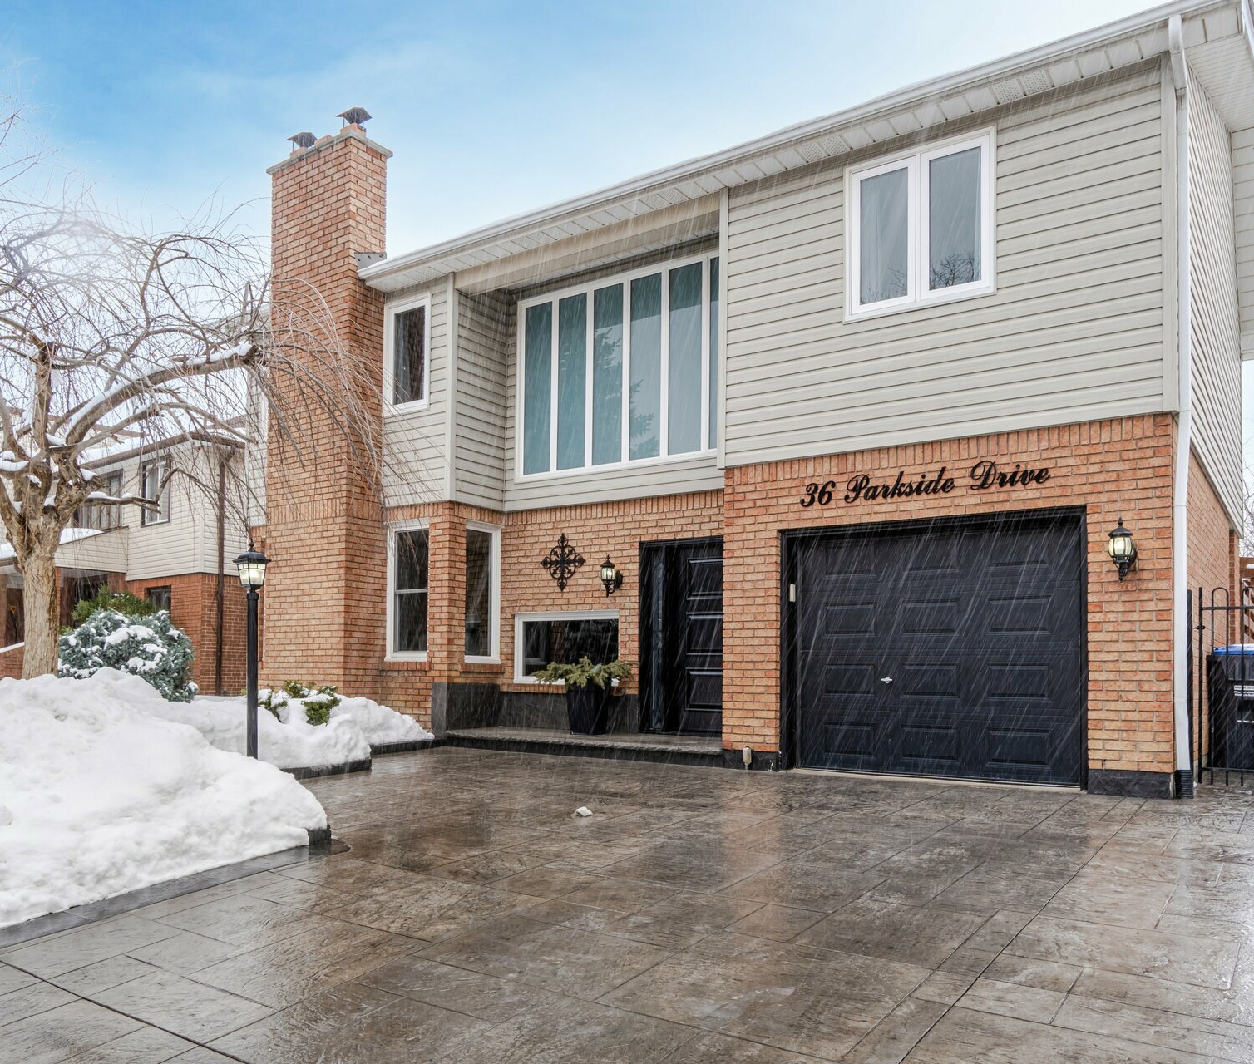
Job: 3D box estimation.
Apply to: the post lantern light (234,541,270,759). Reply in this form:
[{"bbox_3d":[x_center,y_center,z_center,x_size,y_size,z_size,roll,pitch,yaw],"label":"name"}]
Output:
[{"bbox_3d":[-2.858,0.994,7.100,0.215,1.820,0.215,-2,-3,35],"label":"post lantern light"}]

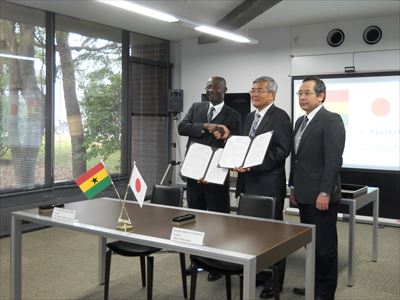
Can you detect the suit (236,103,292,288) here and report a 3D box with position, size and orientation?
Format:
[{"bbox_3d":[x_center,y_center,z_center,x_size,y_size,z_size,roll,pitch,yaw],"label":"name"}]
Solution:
[{"bbox_3d":[0.511,0.370,3.696,0.530,1.460,0.420,4,4,42],"label":"suit"}]

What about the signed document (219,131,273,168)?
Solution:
[{"bbox_3d":[0.342,0.003,3.490,0.420,0.300,0.050,-5,-39,42],"label":"signed document"}]

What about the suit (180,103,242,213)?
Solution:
[{"bbox_3d":[0.086,0.332,4.095,0.560,1.480,0.400,2,4,27],"label":"suit"}]

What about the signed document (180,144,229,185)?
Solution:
[{"bbox_3d":[0.064,0.108,3.860,0.420,0.300,0.045,11,-13,29],"label":"signed document"}]

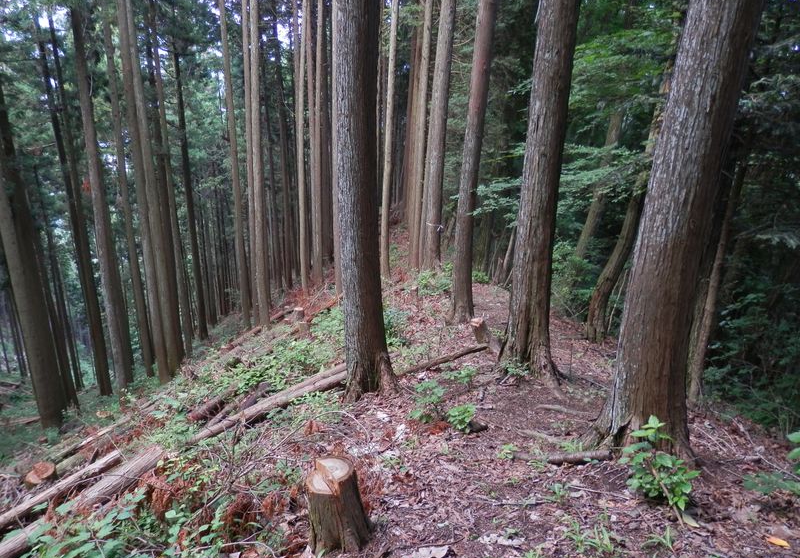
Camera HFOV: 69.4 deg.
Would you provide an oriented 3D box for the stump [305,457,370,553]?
[{"bbox_3d":[-0.238,0.872,2.232,0.225,0.290,0.225,-3,17,0],"label":"stump"}]

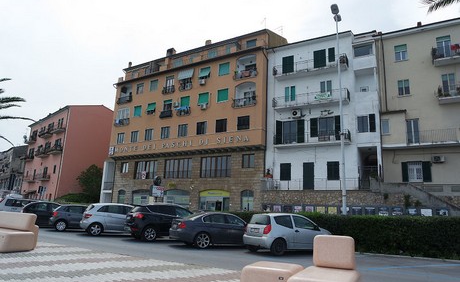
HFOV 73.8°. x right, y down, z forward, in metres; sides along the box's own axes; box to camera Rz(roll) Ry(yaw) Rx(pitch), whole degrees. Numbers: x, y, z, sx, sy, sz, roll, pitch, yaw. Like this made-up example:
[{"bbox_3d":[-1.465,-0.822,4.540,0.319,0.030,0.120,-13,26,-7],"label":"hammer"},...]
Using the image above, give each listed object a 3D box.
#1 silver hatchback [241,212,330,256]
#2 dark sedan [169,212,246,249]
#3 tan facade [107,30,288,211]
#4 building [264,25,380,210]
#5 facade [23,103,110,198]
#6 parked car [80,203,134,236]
[{"bbox_3d":[2.424,3.706,12.332,3.670,1.460,1.660,10,-15,-31],"label":"silver hatchback"},{"bbox_3d":[-0.283,3.849,13.425,4.520,1.420,1.820,9,-14,-27],"label":"dark sedan"},{"bbox_3d":[-3.168,-0.390,40.631,22.363,21.100,12.000,-4,-13,29],"label":"tan facade"},{"bbox_3d":[10.394,-0.613,31.844,10.023,18.000,11.000,-4,-13,27],"label":"building"},{"bbox_3d":[-27.168,3.451,53.771,17.972,16.300,10.500,-8,-16,41],"label":"facade"},{"bbox_3d":[-5.751,4.211,16.563,4.270,1.600,1.780,10,-14,-31],"label":"parked car"}]

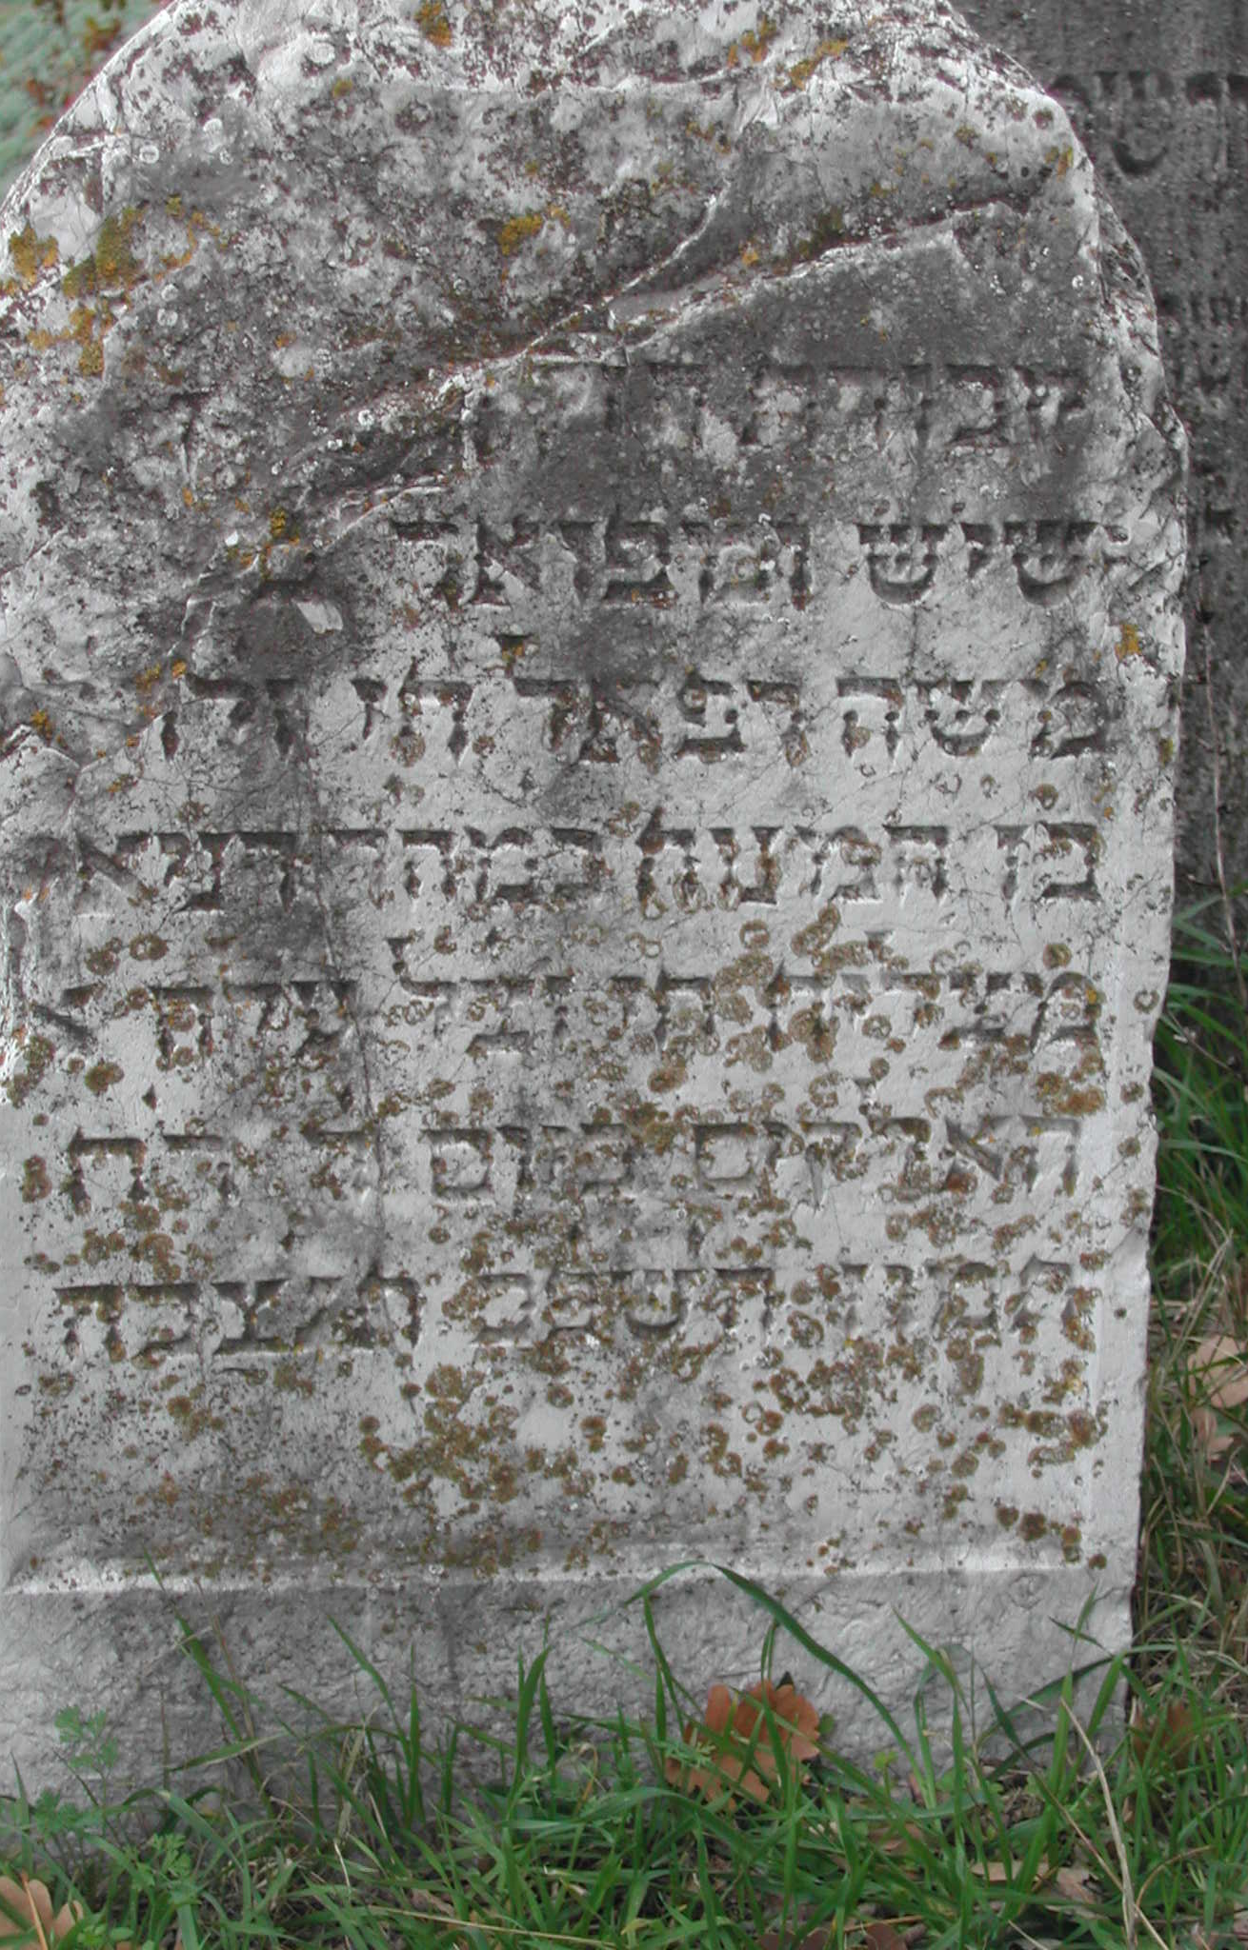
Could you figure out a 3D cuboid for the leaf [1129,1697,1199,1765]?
[{"bbox_3d":[0.291,0.408,2.040,0.036,0.028,0.030,0,11,0],"label":"leaf"}]

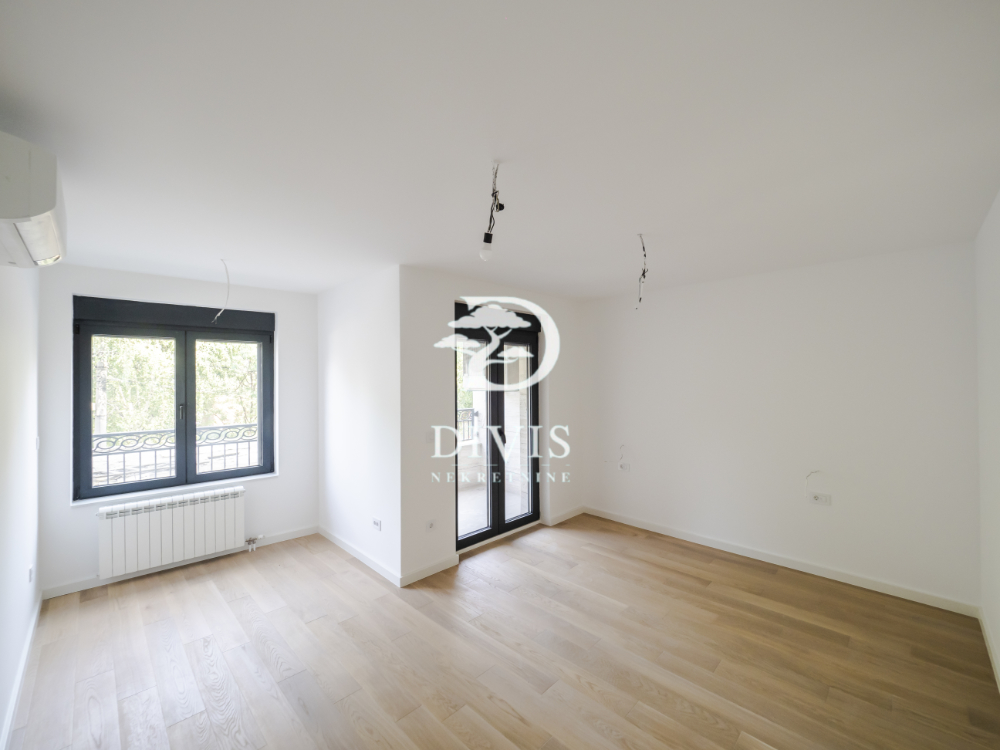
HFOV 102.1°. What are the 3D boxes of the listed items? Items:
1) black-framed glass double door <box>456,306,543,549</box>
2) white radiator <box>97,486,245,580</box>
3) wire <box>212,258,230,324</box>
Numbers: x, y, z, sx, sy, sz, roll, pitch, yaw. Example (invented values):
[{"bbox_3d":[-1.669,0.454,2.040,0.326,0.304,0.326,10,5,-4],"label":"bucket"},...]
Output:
[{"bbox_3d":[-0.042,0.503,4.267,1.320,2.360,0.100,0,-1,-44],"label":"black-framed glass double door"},{"bbox_3d":[-2.985,1.412,3.745,1.050,0.585,0.100,0,0,-40],"label":"white radiator"},{"bbox_3d":[-2.170,-0.648,3.150,0.115,0.500,0.060,0,0,-40],"label":"wire"}]

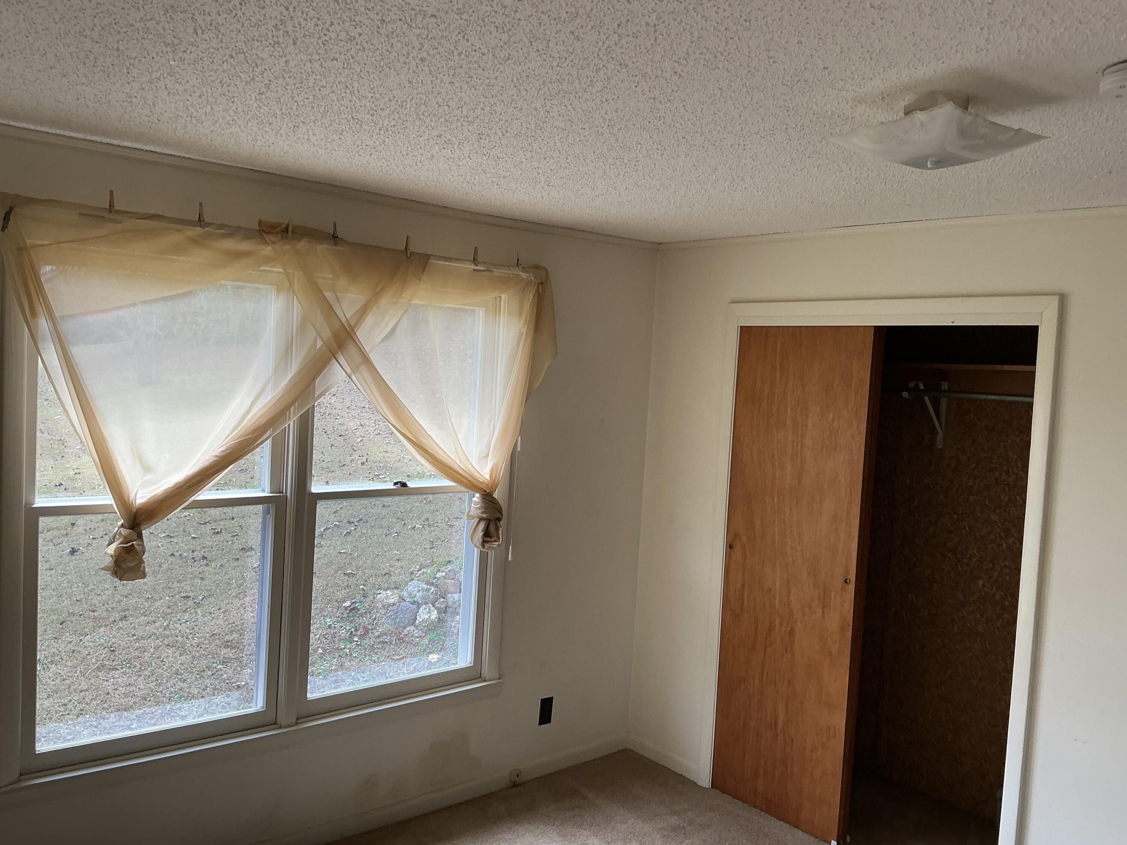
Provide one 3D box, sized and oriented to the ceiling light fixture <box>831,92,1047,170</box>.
[{"bbox_3d":[0.792,-0.615,1.936,0.315,0.135,0.315,1,4,-29],"label":"ceiling light fixture"}]

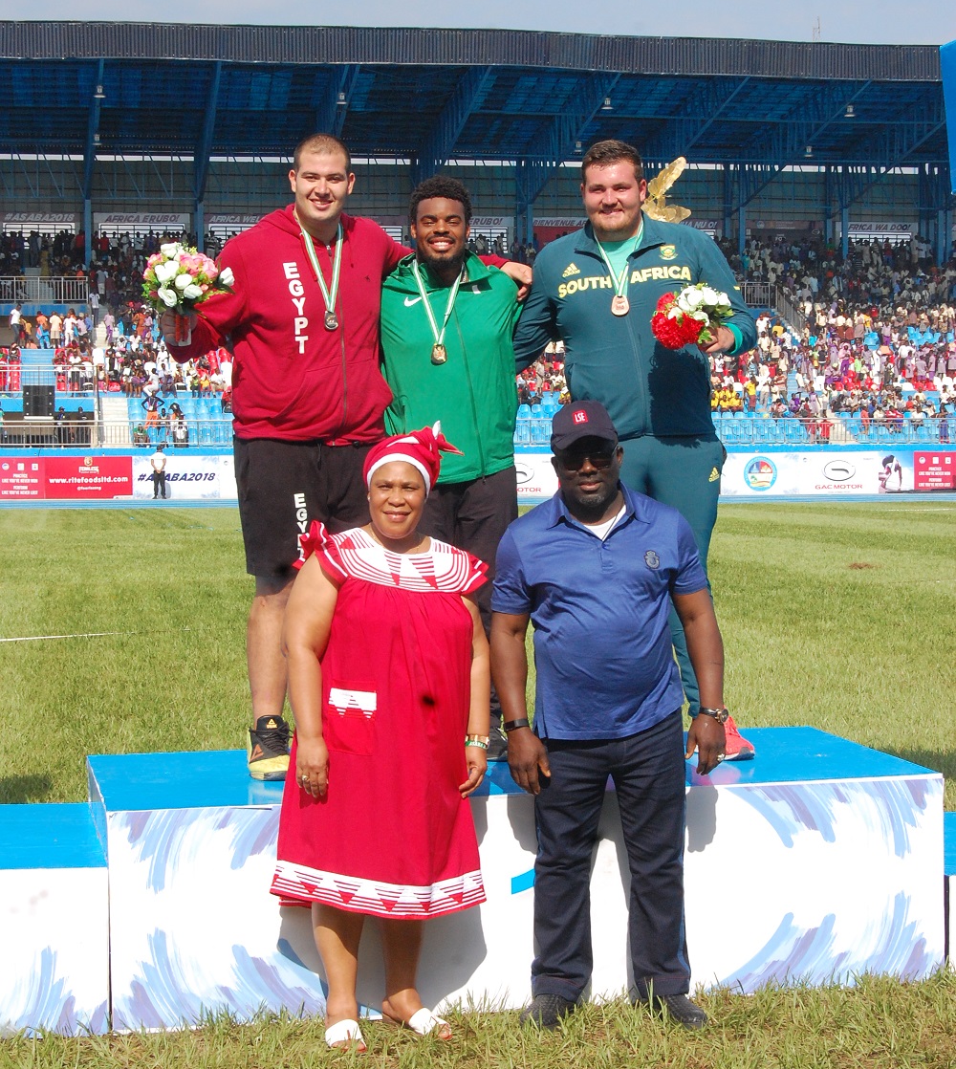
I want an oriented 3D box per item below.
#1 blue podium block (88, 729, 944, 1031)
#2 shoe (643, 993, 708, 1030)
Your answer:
[{"bbox_3d":[0.061,1.015,7.403,2.440,0.610,1.190,-1,3,-12],"label":"blue podium block"},{"bbox_3d":[0.551,1.288,6.670,0.110,0.110,0.295,-1,2,-20],"label":"shoe"}]

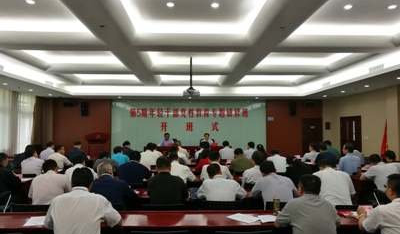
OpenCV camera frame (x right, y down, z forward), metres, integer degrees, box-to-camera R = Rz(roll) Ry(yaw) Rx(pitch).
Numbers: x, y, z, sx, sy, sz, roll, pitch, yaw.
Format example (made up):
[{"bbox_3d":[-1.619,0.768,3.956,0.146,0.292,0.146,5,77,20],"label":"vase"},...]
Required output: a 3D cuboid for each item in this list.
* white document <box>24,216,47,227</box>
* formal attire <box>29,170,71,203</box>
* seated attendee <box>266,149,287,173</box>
[{"bbox_3d":[-1.561,1.009,3.025,0.220,0.006,0.295,0,-2,-12],"label":"white document"},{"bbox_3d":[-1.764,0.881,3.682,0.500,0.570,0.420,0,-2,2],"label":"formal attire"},{"bbox_3d":[1.526,1.260,6.224,0.480,1.240,0.720,0,-2,-7],"label":"seated attendee"}]

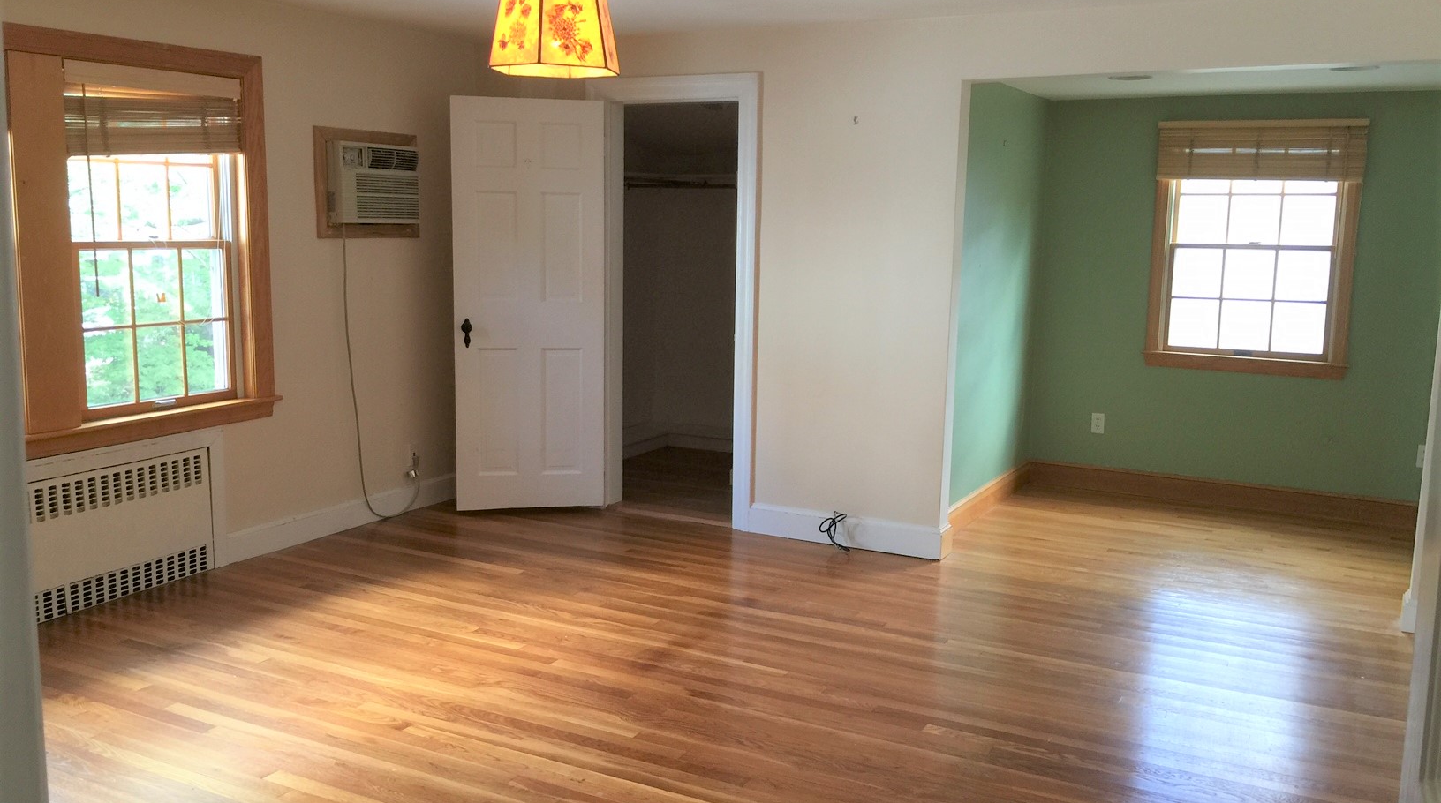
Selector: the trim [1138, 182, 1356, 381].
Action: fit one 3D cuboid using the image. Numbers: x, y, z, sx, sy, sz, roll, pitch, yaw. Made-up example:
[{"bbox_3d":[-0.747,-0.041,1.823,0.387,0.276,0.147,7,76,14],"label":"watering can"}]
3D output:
[{"bbox_3d":[2.688,-0.715,6.117,0.955,1.148,0.100,6,10,29],"label":"trim"}]

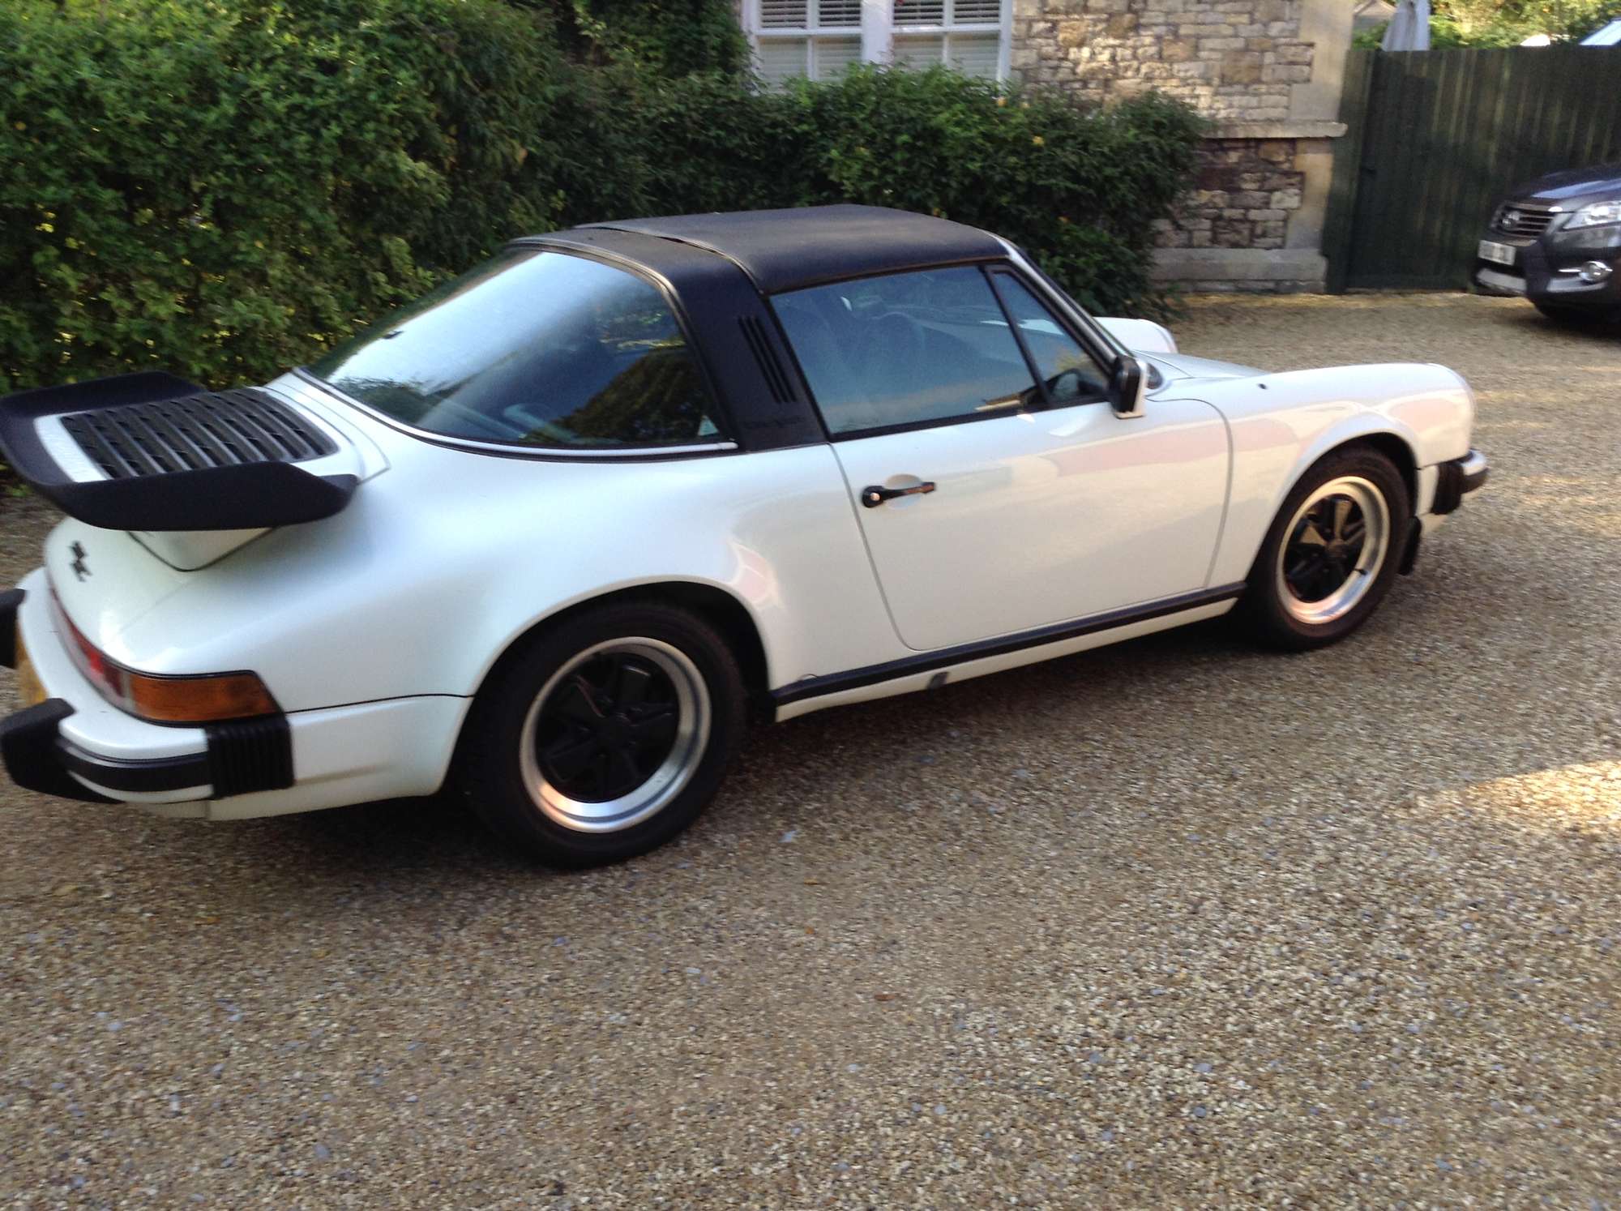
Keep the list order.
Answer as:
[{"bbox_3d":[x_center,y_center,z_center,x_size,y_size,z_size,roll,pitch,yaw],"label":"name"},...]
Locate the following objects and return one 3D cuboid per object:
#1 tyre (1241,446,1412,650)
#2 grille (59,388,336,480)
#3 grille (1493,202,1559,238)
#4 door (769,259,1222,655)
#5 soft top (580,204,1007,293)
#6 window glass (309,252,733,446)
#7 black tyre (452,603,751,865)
[{"bbox_3d":[1.460,-0.182,4.495,0.630,0.630,0.205,-11,23,-27],"label":"tyre"},{"bbox_3d":[-1.344,-0.384,3.378,0.480,0.080,0.710,-13,24,-30],"label":"grille"},{"bbox_3d":[4.655,-2.515,10.100,0.170,0.200,0.760,-2,20,-5],"label":"grille"},{"bbox_3d":[0.515,-0.381,3.802,1.240,0.880,0.310,-13,24,-30],"label":"door"},{"bbox_3d":[-0.123,-0.960,3.997,0.850,0.135,1.090,-13,24,-30],"label":"soft top"},{"bbox_3d":[-0.847,-0.636,3.623,0.760,0.380,1.310,-13,24,-30],"label":"window glass"},{"bbox_3d":[-0.457,0.250,3.342,0.630,0.630,0.220,-13,24,-30],"label":"black tyre"}]

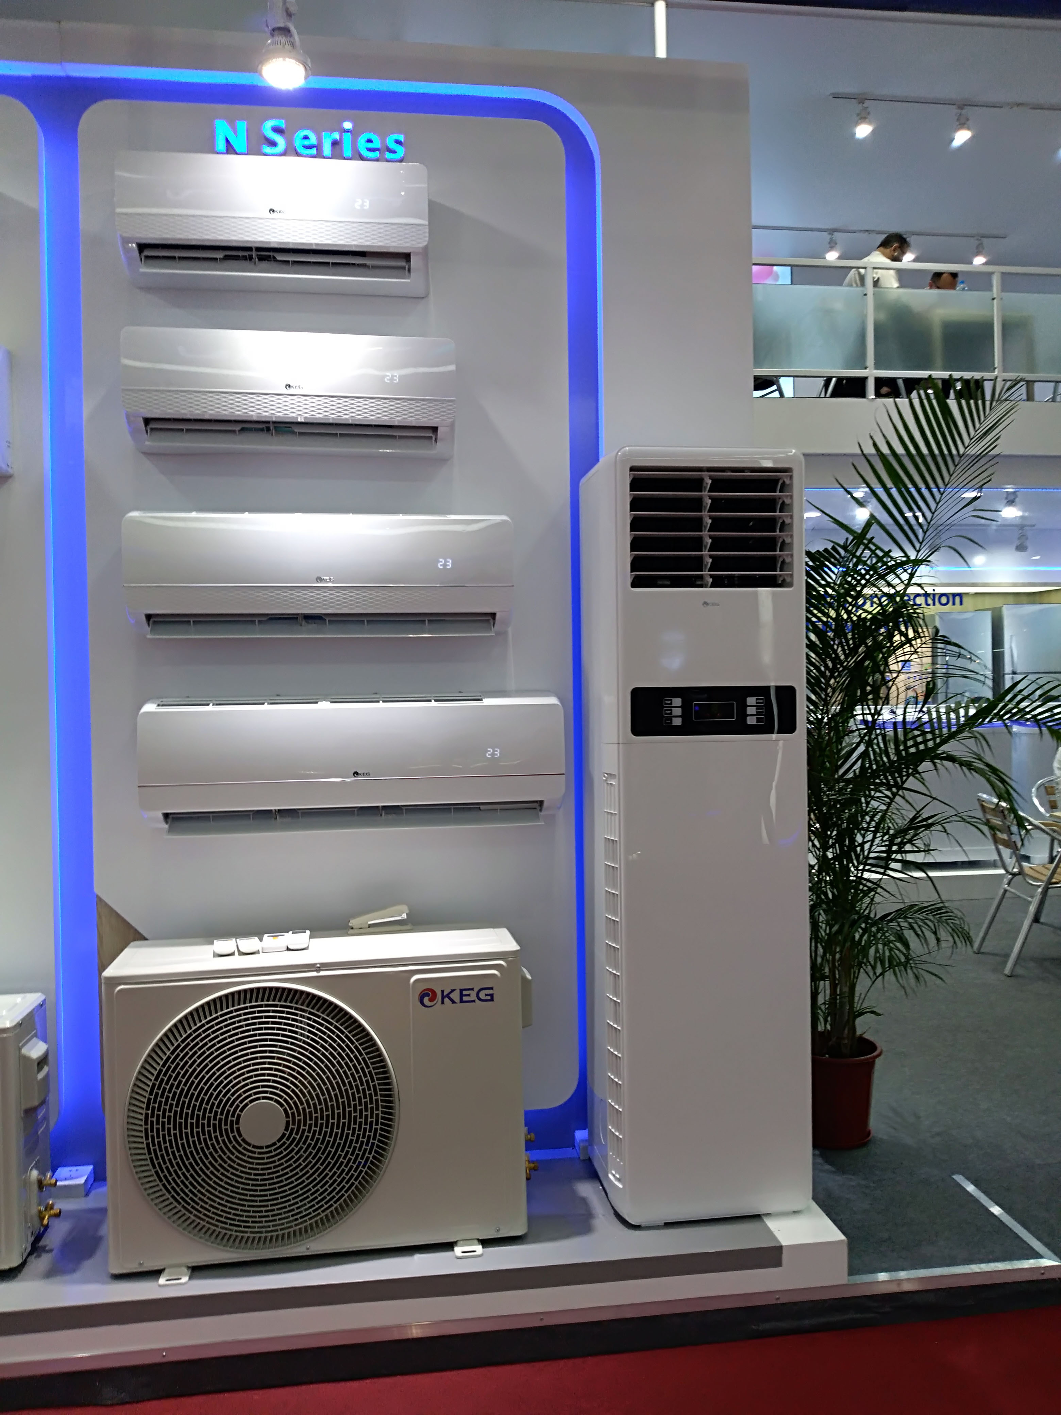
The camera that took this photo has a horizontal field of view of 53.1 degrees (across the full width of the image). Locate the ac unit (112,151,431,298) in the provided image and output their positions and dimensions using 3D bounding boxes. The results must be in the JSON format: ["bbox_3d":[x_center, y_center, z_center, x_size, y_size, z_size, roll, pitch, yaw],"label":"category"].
[{"bbox_3d":[-0.616,-1.178,2.600,0.728,0.275,0.190,-1,1,-7],"label":"ac unit"}]

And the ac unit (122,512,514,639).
[{"bbox_3d":[-0.506,-0.322,2.617,0.917,0.298,0.210,-1,1,-7],"label":"ac unit"}]

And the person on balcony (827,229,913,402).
[{"bbox_3d":[2.429,-2.662,7.401,0.720,1.271,0.500,-2,1,-39],"label":"person on balcony"}]

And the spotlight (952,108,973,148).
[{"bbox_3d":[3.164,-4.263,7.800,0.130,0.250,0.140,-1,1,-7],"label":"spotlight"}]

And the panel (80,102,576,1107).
[{"bbox_3d":[-0.499,-0.225,2.756,1.216,2.590,0.060,-1,1,-7],"label":"panel"}]

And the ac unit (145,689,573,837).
[{"bbox_3d":[-0.426,0.135,2.630,1.008,0.323,0.220,-1,1,-7],"label":"ac unit"}]

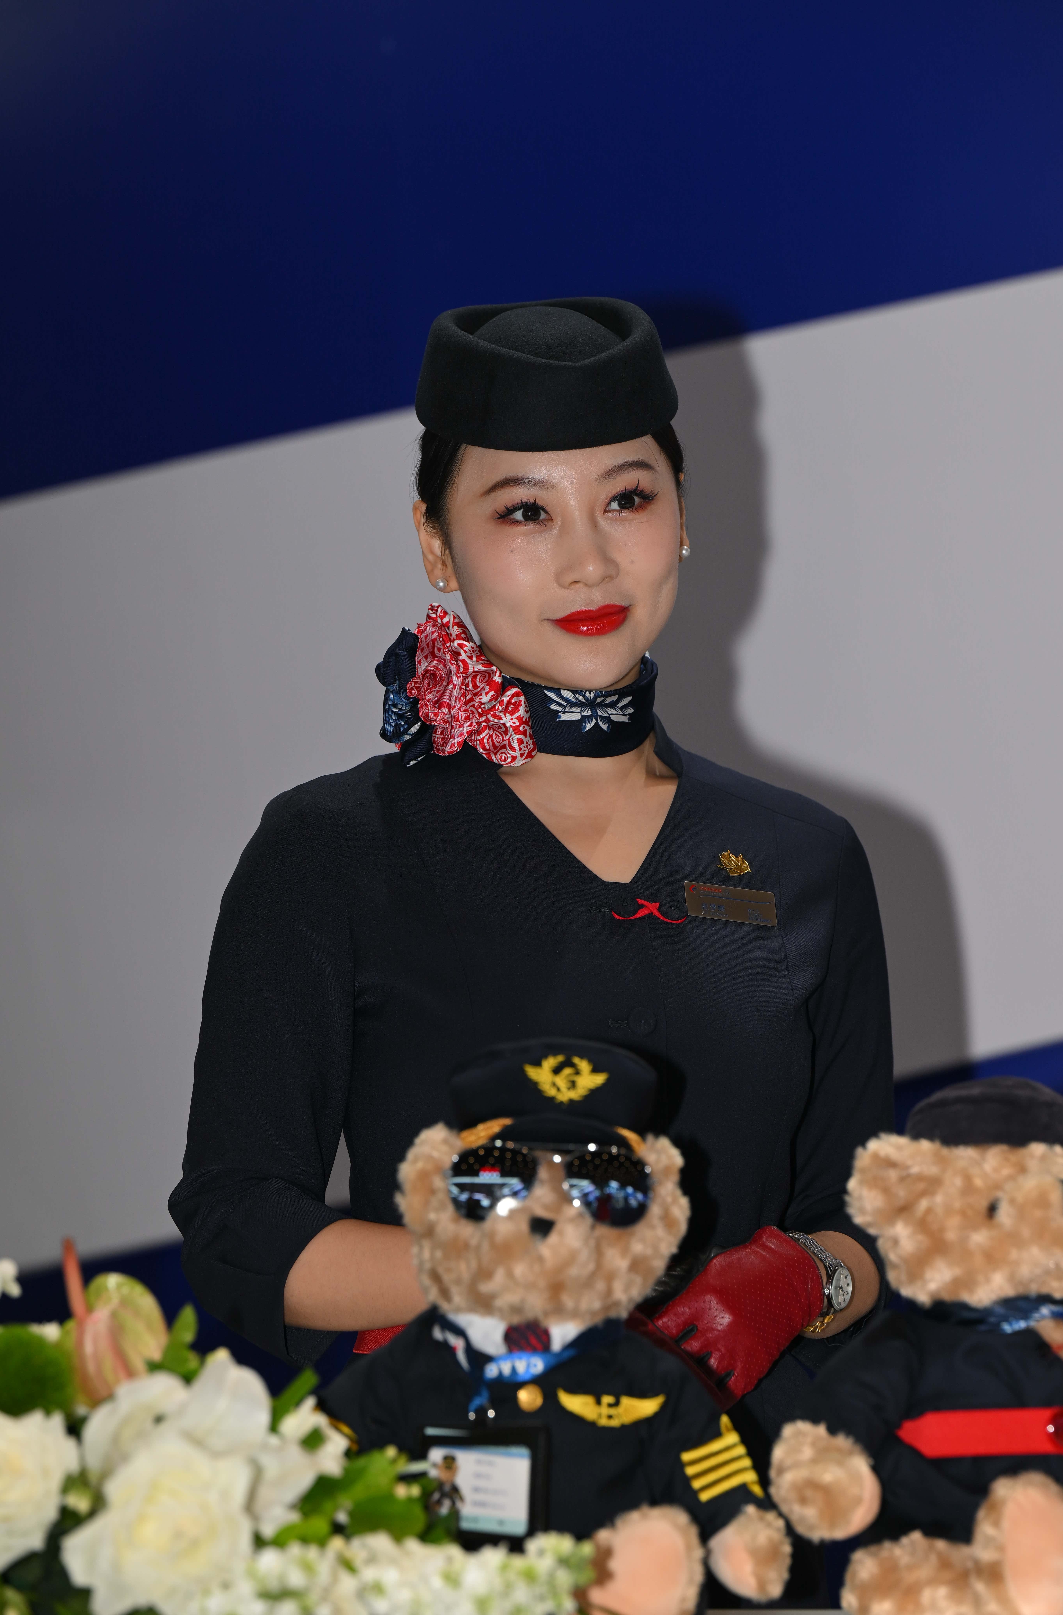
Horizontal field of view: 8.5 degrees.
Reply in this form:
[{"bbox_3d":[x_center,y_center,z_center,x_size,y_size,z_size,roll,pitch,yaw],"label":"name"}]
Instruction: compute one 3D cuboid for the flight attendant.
[{"bbox_3d":[0.010,0.560,4.380,0.460,1.740,0.350,-1,3,-24],"label":"flight attendant"}]

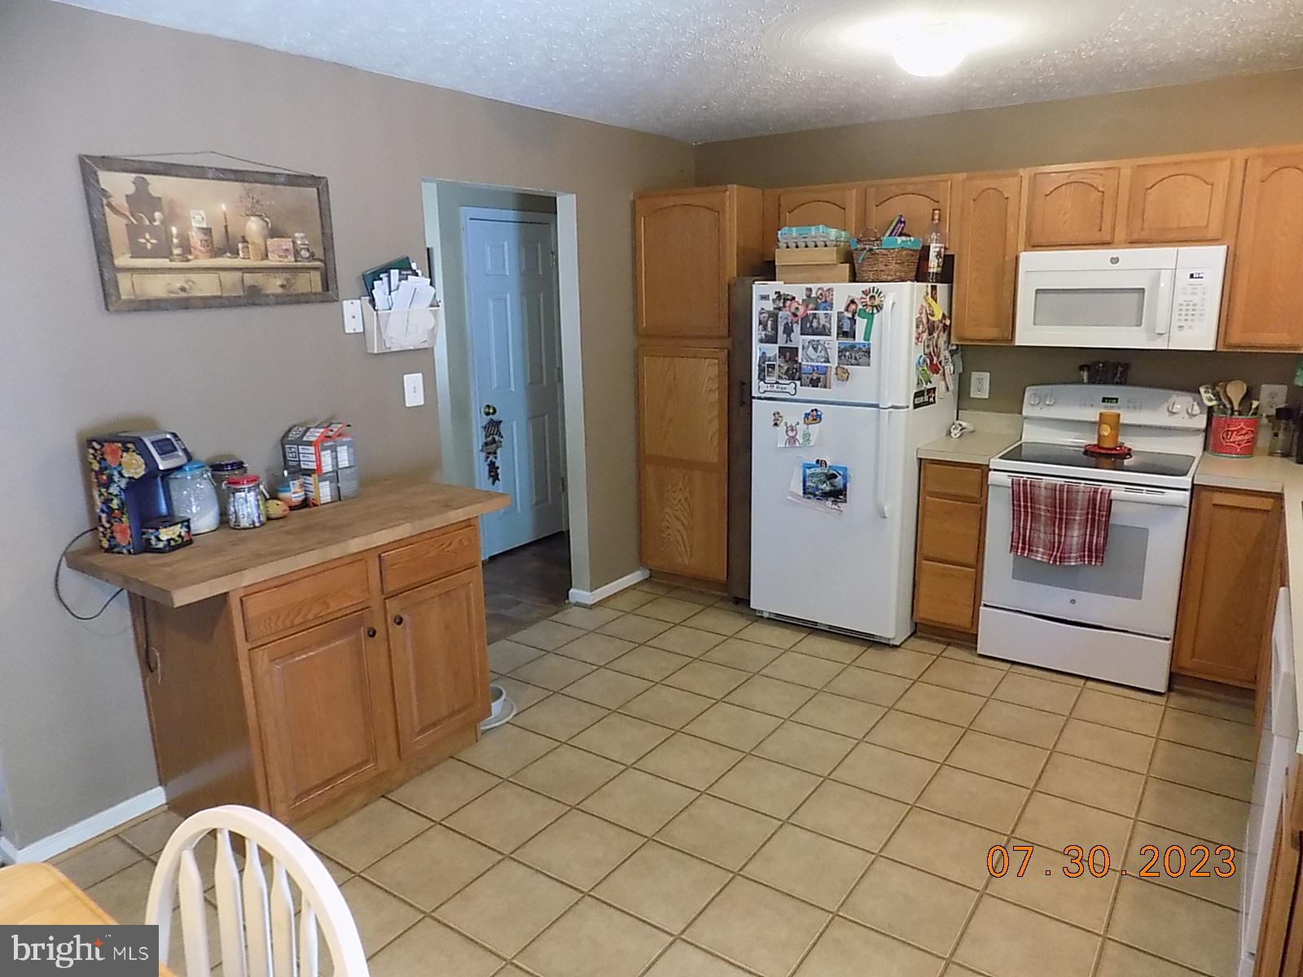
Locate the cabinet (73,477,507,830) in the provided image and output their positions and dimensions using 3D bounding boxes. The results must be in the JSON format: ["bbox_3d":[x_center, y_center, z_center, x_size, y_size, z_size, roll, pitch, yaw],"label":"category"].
[{"bbox_3d":[-1.120,0.562,2.994,0.654,0.925,1.245,7,15,35],"label":"cabinet"}]

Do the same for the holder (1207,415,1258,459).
[{"bbox_3d":[2.459,-0.223,3.648,0.190,0.178,0.190,8,16,35],"label":"holder"}]

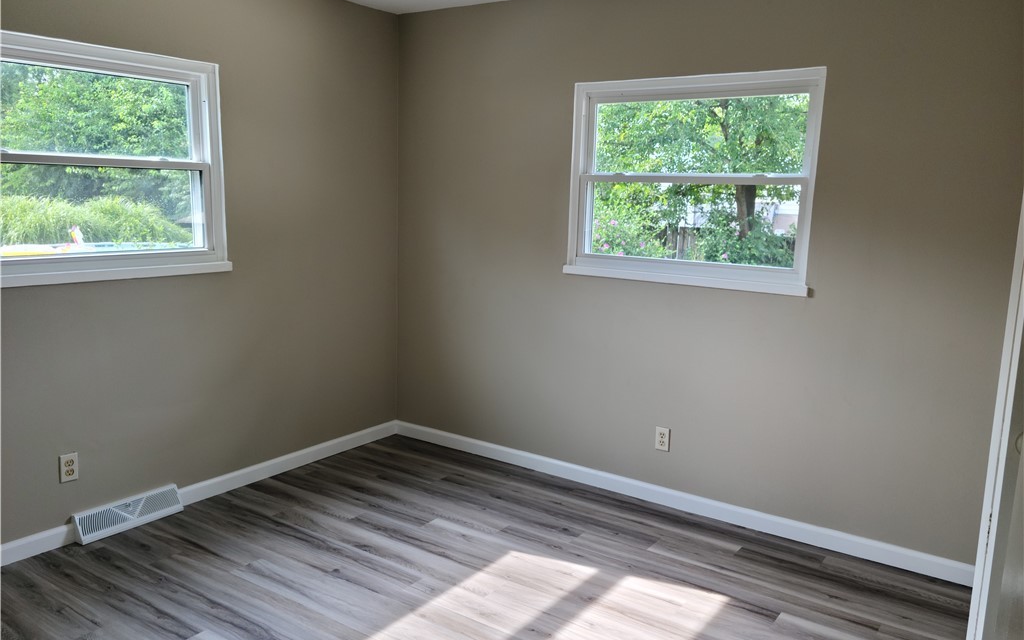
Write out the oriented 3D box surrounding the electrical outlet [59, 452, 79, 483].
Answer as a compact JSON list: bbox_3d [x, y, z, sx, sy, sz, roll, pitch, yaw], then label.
[{"bbox_3d":[-1.849,0.618,3.460,0.010,0.115,0.072,8,11,35],"label":"electrical outlet"}]

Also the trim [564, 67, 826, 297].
[{"bbox_3d":[0.796,-0.637,3.815,1.220,0.945,0.100,8,11,35],"label":"trim"}]

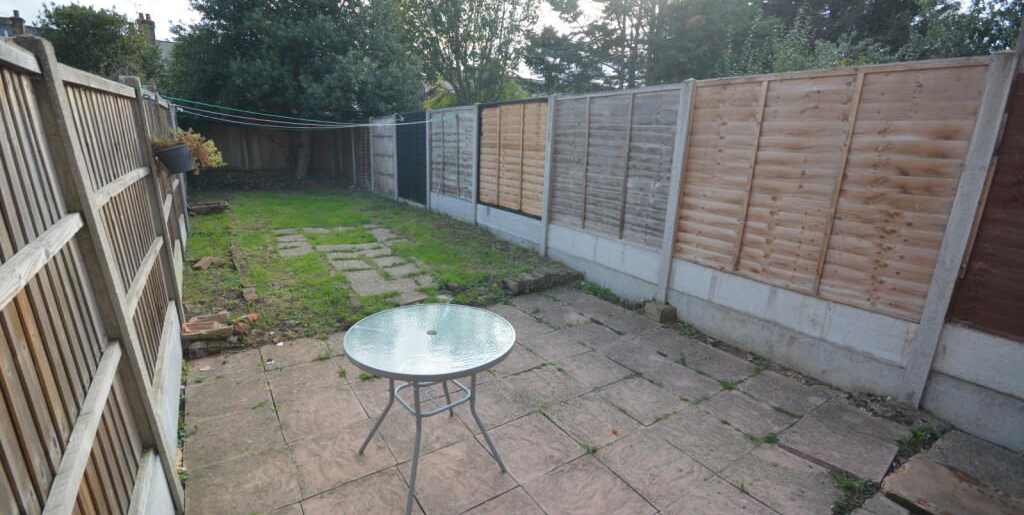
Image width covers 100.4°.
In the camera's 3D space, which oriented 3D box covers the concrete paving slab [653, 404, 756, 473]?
[{"bbox_3d":[1.127,1.067,2.518,0.450,0.040,0.450,-6,16,-35],"label":"concrete paving slab"}]

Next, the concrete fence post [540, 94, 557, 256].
[{"bbox_3d":[0.515,-1.021,5.556,0.110,2.032,0.100,-7,16,-33],"label":"concrete fence post"}]

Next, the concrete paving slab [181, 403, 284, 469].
[{"bbox_3d":[-1.521,0.978,2.341,0.446,0.050,0.450,-7,16,-33],"label":"concrete paving slab"}]

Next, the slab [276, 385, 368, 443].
[{"bbox_3d":[-1.136,0.940,2.570,0.445,0.040,0.445,-7,16,-33],"label":"slab"}]

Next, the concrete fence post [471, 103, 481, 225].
[{"bbox_3d":[-0.592,-1.547,7.245,0.120,1.971,0.100,-7,16,-33],"label":"concrete fence post"}]

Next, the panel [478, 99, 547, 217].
[{"bbox_3d":[0.008,-1.556,6.671,0.050,1.680,1.820,-7,16,-35],"label":"panel"}]

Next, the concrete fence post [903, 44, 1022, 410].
[{"bbox_3d":[2.635,-0.065,2.555,0.120,2.123,0.100,-7,16,-33],"label":"concrete fence post"}]

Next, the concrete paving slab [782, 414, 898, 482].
[{"bbox_3d":[1.872,1.081,2.449,0.420,0.040,0.455,-11,19,-44],"label":"concrete paving slab"}]

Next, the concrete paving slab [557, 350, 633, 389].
[{"bbox_3d":[0.622,0.861,3.245,0.450,0.040,0.450,-6,16,-35],"label":"concrete paving slab"}]

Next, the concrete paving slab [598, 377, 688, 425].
[{"bbox_3d":[0.870,0.963,2.884,0.450,0.040,0.450,-6,16,-35],"label":"concrete paving slab"}]

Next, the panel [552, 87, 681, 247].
[{"bbox_3d":[1.029,-1.000,4.733,0.050,1.549,1.820,-7,16,-33],"label":"panel"}]

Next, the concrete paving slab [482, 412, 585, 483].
[{"bbox_3d":[0.102,1.036,2.331,0.445,0.040,0.445,-7,16,-33],"label":"concrete paving slab"}]

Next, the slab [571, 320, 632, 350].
[{"bbox_3d":[0.752,0.723,3.870,0.450,0.040,0.450,-7,16,-34],"label":"slab"}]

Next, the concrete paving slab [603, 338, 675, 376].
[{"bbox_3d":[0.990,0.812,3.410,0.425,0.050,0.450,-7,16,-33],"label":"concrete paving slab"}]

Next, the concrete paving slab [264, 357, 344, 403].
[{"bbox_3d":[-1.389,0.845,2.929,0.445,0.040,0.445,-7,16,-33],"label":"concrete paving slab"}]

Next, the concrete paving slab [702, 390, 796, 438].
[{"bbox_3d":[1.507,1.015,2.772,0.450,0.040,0.450,-7,16,-34],"label":"concrete paving slab"}]

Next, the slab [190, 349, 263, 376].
[{"bbox_3d":[-2.037,0.795,3.051,0.440,0.050,0.420,-7,16,-33],"label":"slab"}]

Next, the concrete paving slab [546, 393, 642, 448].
[{"bbox_3d":[0.489,1.004,2.615,0.450,0.040,0.450,-6,16,-35],"label":"concrete paving slab"}]

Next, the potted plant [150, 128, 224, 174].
[{"bbox_3d":[-3.107,-1.012,4.114,0.530,0.410,0.460,-7,16,-34],"label":"potted plant"}]

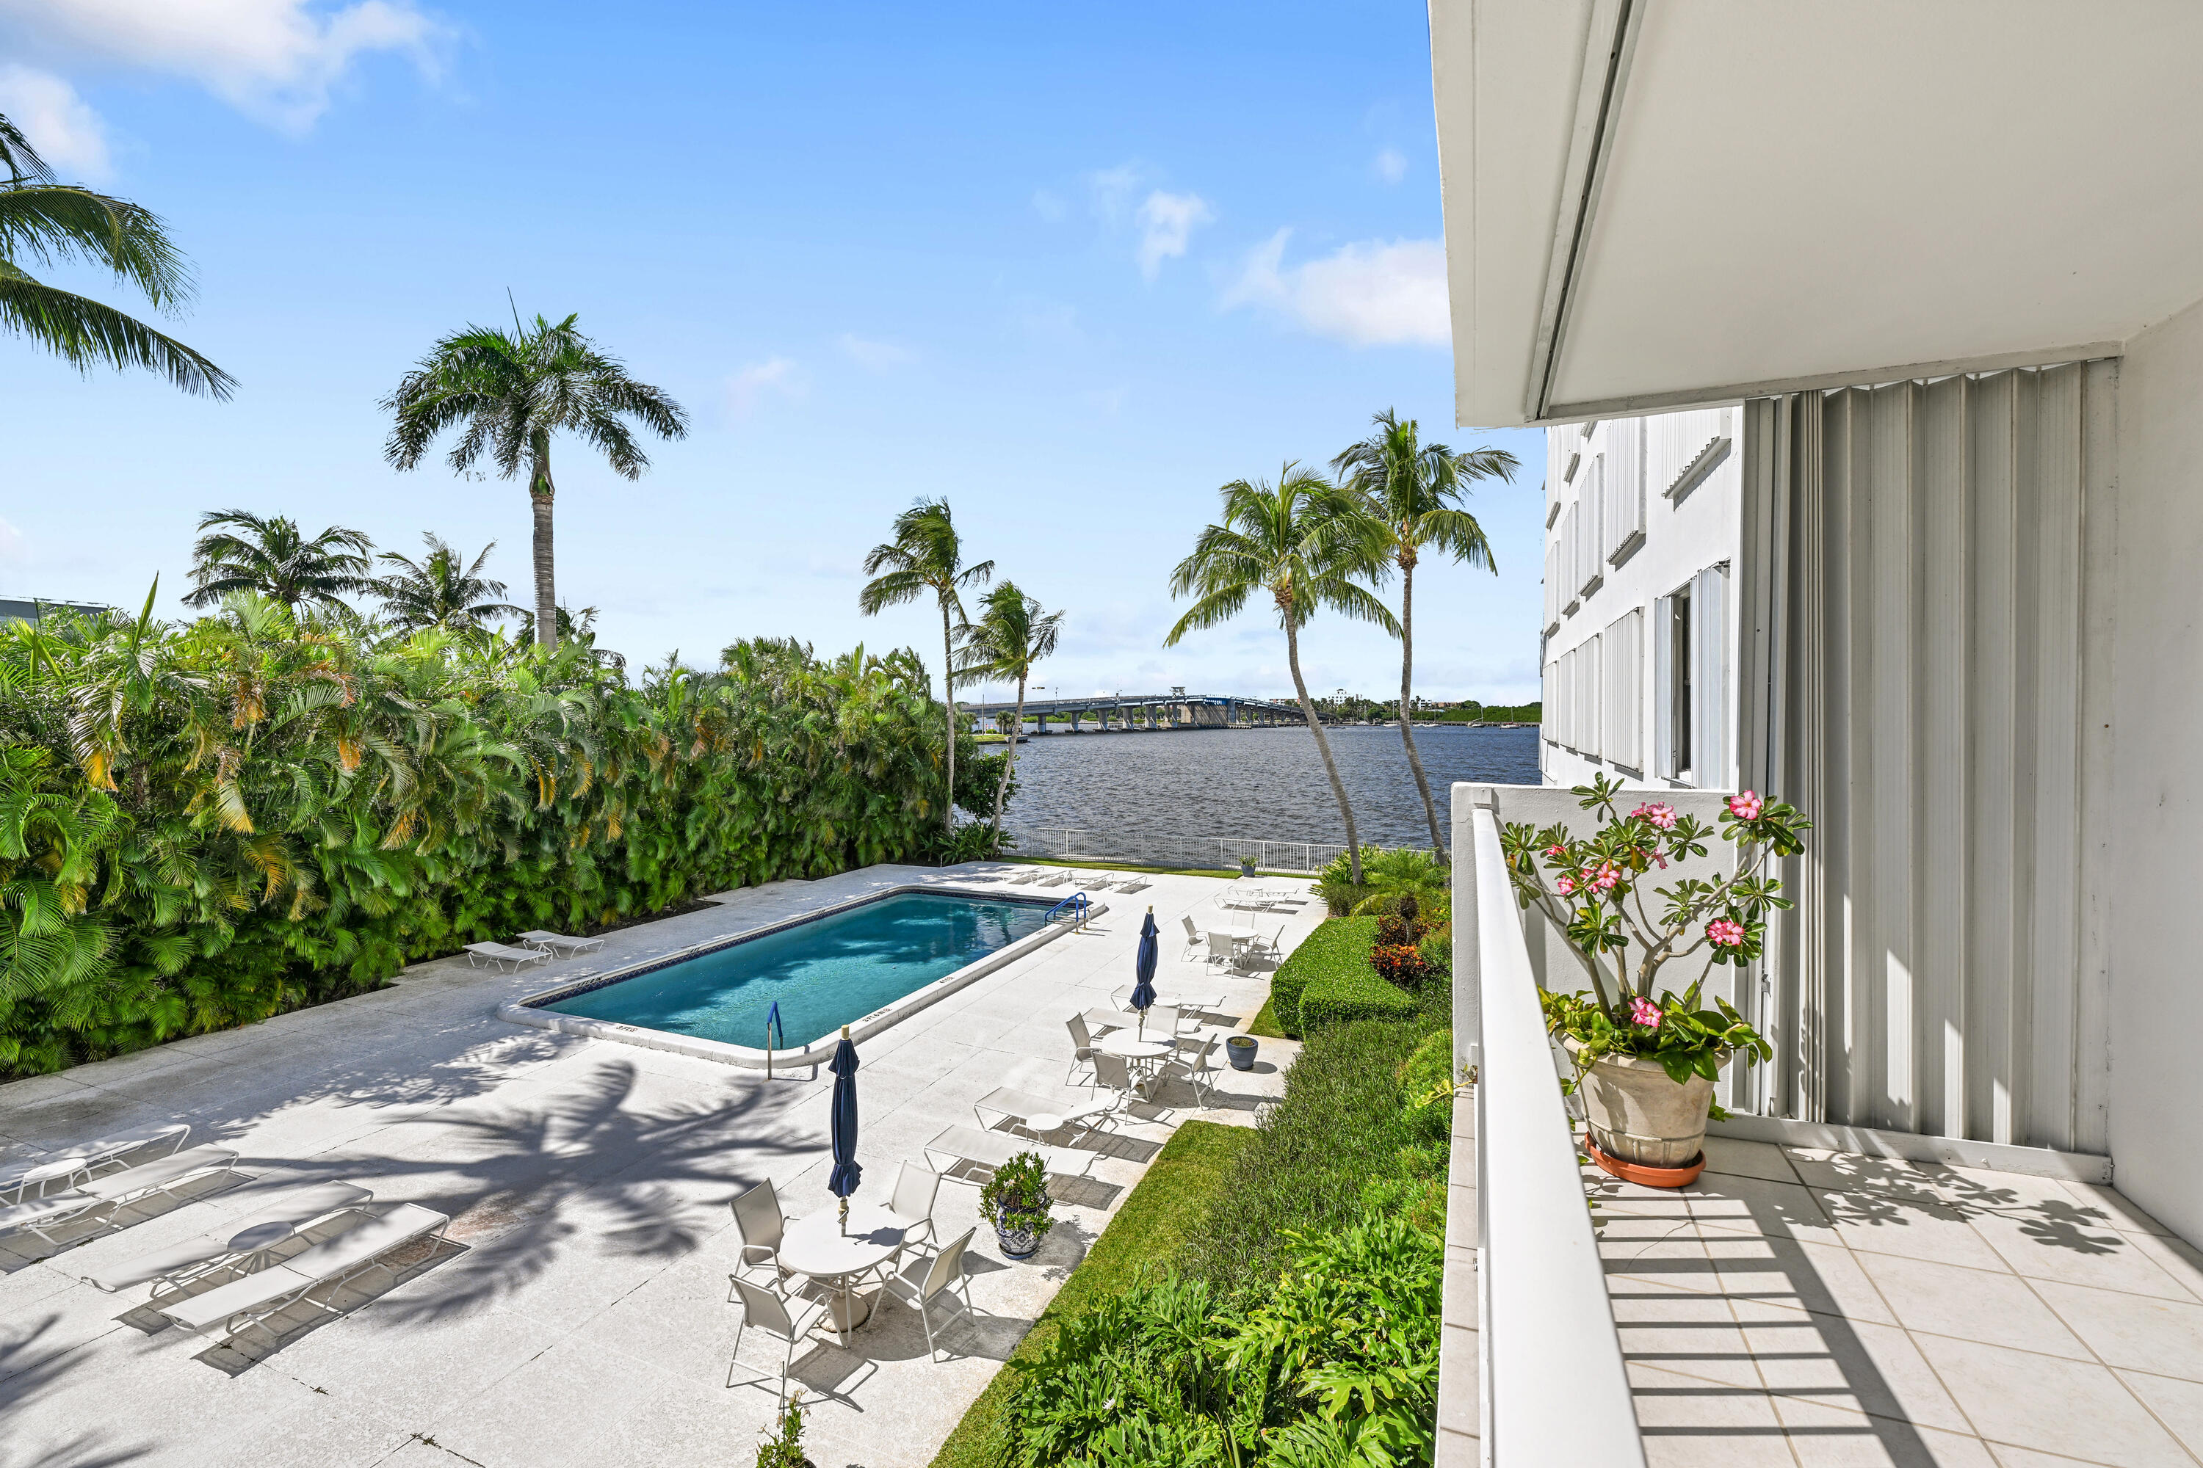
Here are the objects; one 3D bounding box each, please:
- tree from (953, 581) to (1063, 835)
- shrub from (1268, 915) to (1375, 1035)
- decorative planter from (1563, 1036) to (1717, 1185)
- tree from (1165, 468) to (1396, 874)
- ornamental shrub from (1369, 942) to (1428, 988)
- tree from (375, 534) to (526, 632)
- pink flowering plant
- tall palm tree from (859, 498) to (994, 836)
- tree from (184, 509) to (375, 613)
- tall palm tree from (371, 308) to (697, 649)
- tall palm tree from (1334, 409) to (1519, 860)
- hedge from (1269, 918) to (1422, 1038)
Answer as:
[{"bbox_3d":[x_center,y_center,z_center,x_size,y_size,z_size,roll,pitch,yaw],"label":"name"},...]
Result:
[{"bbox_3d":[-3.668,-0.540,33.493,4.300,10.910,4.300,0,1,0],"label":"tree"},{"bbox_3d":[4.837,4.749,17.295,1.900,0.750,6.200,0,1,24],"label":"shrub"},{"bbox_3d":[1.694,1.140,2.705,0.440,0.390,0.440,0,1,24],"label":"decorative planter"},{"bbox_3d":[5.617,-1.679,26.478,6.900,13.370,6.900,0,1,24],"label":"tree"},{"bbox_3d":[5.996,4.674,17.361,1.150,0.900,1.100,0,1,24],"label":"ornamental shrub"},{"bbox_3d":[-29.581,-2.126,38.972,5.600,13.930,5.600,0,1,24],"label":"tree"},{"bbox_3d":[1.710,0.585,2.688,0.800,0.900,0.720,0,1,24],"label":"pink flowering plant"},{"bbox_3d":[-6.765,-2.156,33.472,5.200,14.140,5.200,0,1,0],"label":"tall palm tree"},{"bbox_3d":[-34.467,-2.300,35.970,5.900,14.360,5.900,0,1,24],"label":"tree"},{"bbox_3d":[-16.780,-3.770,25.451,7.200,17.570,7.200,0,1,24],"label":"tall palm tree"},{"bbox_3d":[10.226,-2.630,26.966,5.800,15.250,5.800,0,1,24],"label":"tall palm tree"},{"bbox_3d":[5.131,4.750,17.218,2.500,0.750,6.500,0,1,24],"label":"hedge"}]

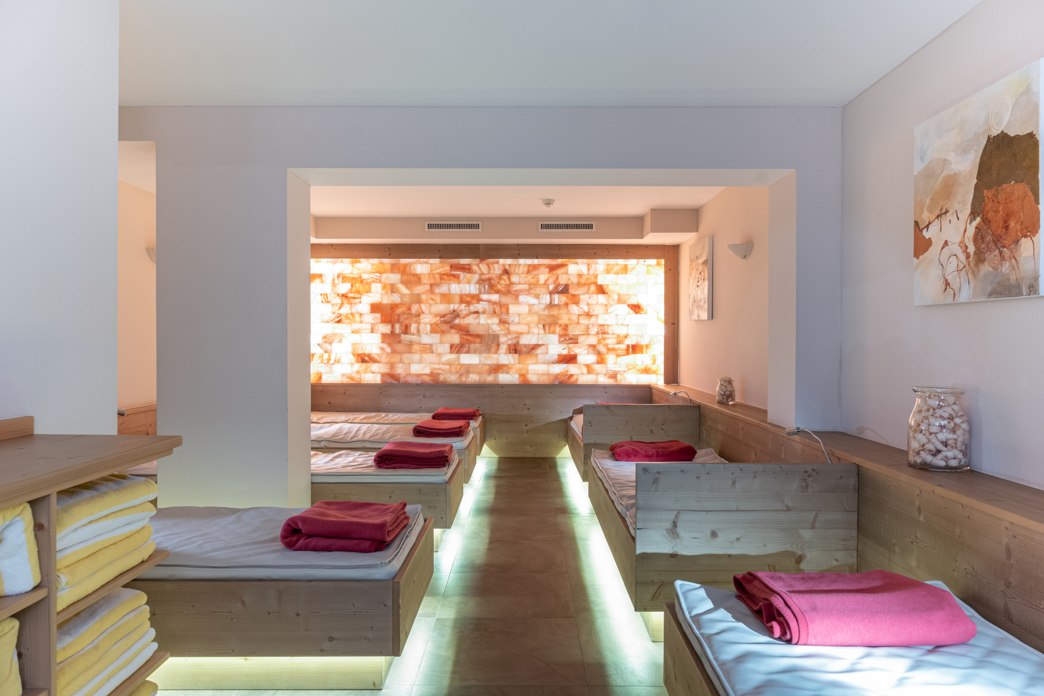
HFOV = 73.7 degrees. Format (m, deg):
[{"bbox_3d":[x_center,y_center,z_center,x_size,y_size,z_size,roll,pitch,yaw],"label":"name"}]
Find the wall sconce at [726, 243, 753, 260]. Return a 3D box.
[{"bbox_3d":[1.512,-0.671,4.898,0.142,0.095,0.332,0,1,0],"label":"wall sconce"}]

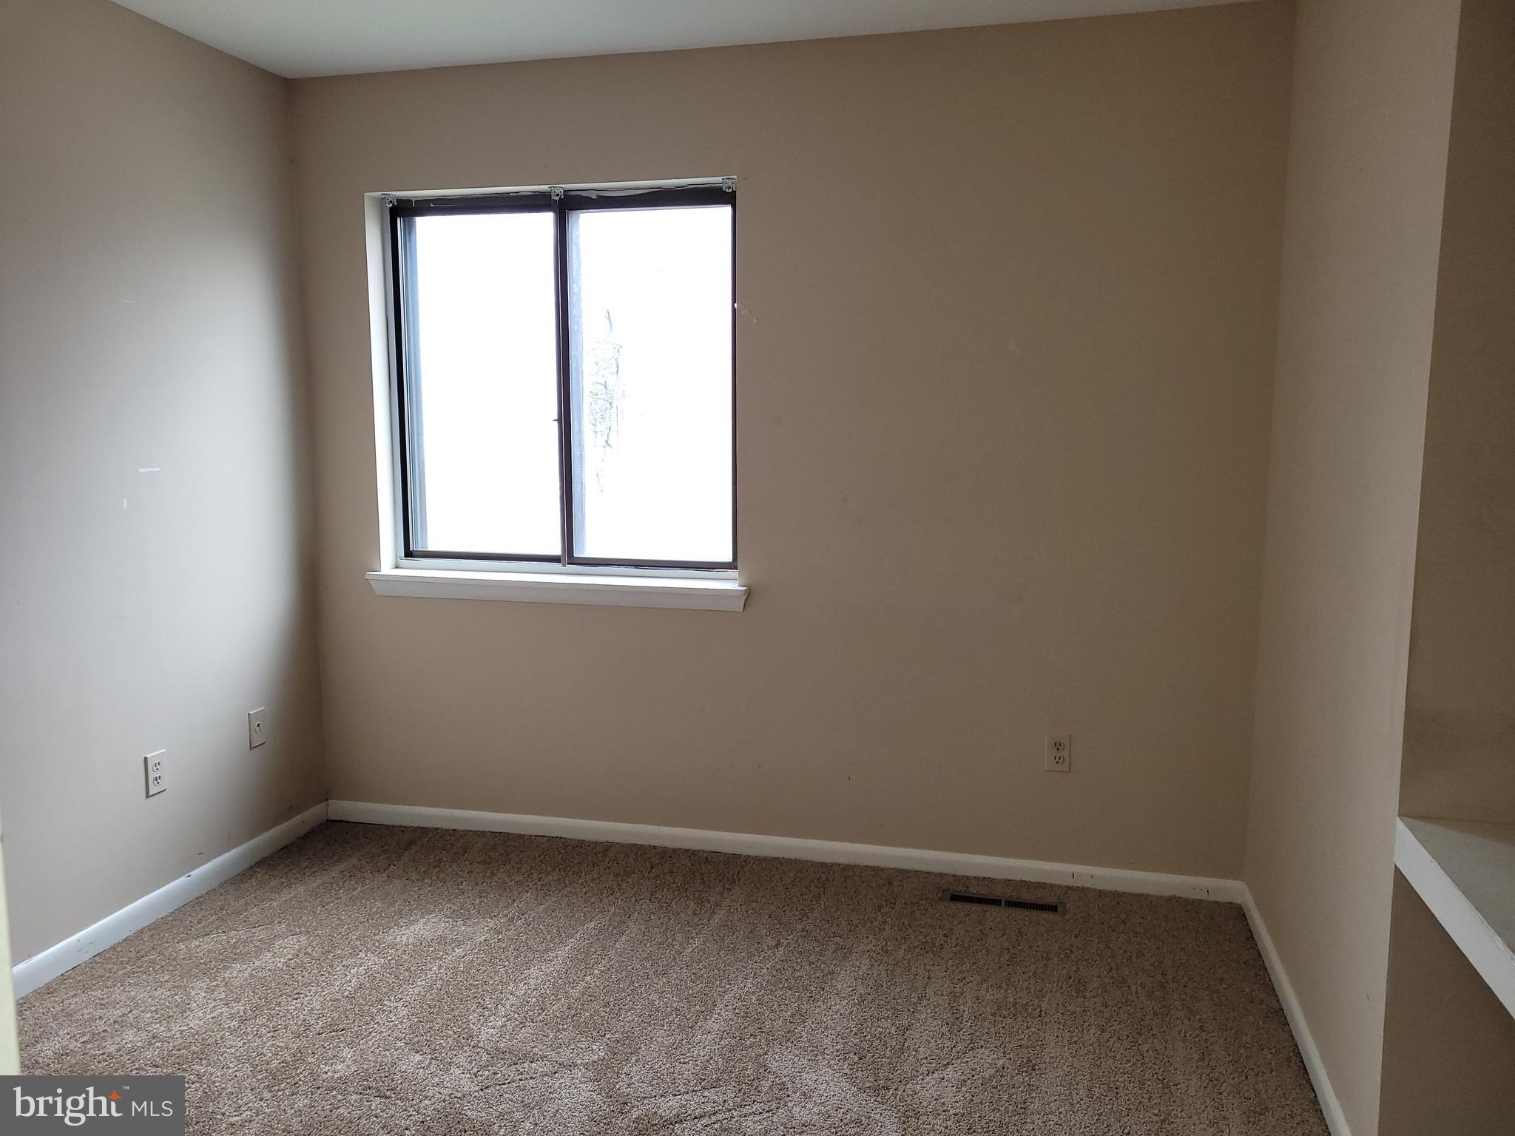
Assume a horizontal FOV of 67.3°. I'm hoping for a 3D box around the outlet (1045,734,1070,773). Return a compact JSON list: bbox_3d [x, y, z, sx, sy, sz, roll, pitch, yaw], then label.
[{"bbox_3d":[0.866,0.535,3.272,0.071,0.115,0.010,2,8,14],"label":"outlet"}]

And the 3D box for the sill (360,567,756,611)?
[{"bbox_3d":[-0.639,0.070,3.622,1.290,0.080,0.120,2,8,14],"label":"sill"}]

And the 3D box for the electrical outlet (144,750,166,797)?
[{"bbox_3d":[-1.656,0.567,3.141,0.010,0.115,0.071,2,8,14],"label":"electrical outlet"}]

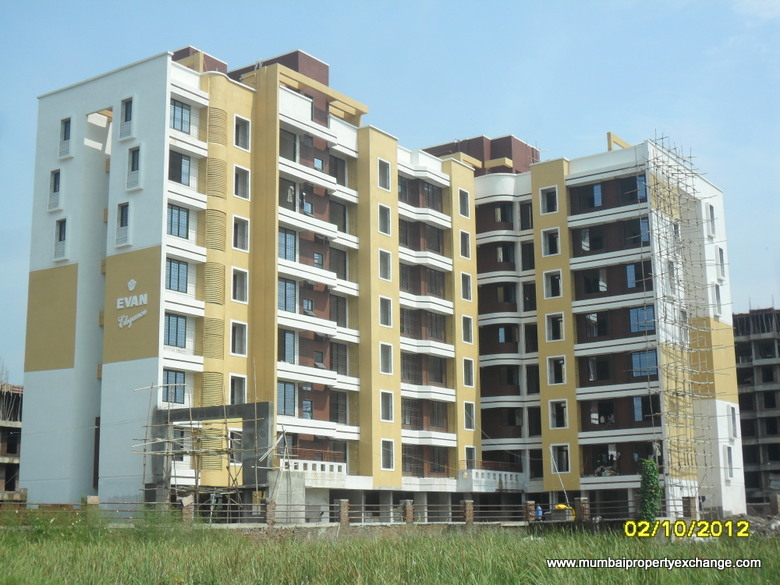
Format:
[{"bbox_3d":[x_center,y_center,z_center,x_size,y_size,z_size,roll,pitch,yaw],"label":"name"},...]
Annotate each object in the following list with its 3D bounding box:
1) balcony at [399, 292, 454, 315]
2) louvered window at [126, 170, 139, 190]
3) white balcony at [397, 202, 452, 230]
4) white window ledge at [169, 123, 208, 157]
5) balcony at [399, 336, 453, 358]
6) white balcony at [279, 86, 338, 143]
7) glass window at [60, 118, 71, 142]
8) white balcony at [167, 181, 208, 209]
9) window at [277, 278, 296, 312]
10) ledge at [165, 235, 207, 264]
[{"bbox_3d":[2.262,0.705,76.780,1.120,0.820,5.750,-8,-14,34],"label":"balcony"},{"bbox_3d":[-13.631,-6.024,62.238,0.840,0.950,0.120,-8,-14,34],"label":"louvered window"},{"bbox_3d":[2.167,-5.042,77.812,1.113,0.749,5.664,-8,-14,34],"label":"white balcony"},{"bbox_3d":[-11.036,-7.965,63.088,0.590,0.840,2.900,-8,-14,34],"label":"white window ledge"},{"bbox_3d":[2.210,3.600,76.744,1.300,0.830,5.550,-8,-14,34],"label":"balcony"},{"bbox_3d":[-5.081,-10.376,69.863,0.758,2.187,5.467,-8,-14,34],"label":"white balcony"},{"bbox_3d":[-18.284,-9.187,66.418,0.800,1.260,0.200,-8,-14,34],"label":"glass window"},{"bbox_3d":[-11.044,-5.078,62.784,0.670,0.837,2.955,-8,-14,34],"label":"white balcony"},{"bbox_3d":[-5.908,0.217,66.619,0.120,2.050,1.810,-8,-14,34],"label":"window"},{"bbox_3d":[-11.004,-2.187,61.932,0.730,0.800,3.000,-8,-14,34],"label":"ledge"}]

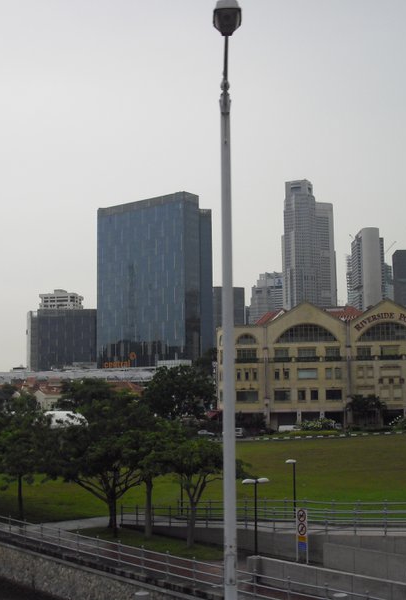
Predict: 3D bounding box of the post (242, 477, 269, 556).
[{"bbox_3d":[2.364,9.674,39.014,1.350,3.380,0.400,4,-8,-39],"label":"post"}]

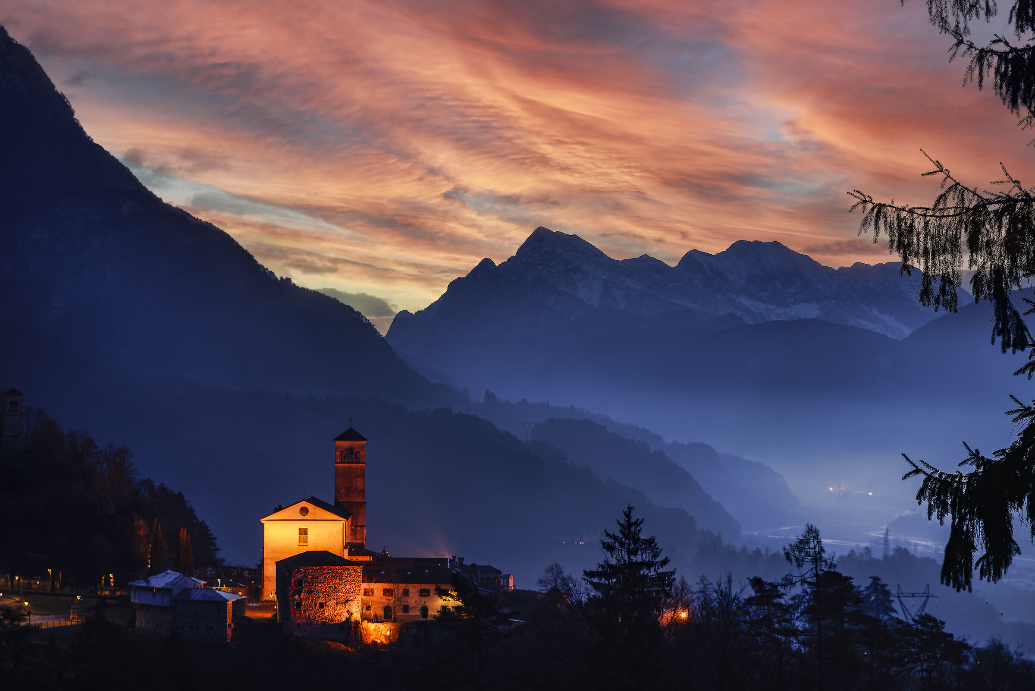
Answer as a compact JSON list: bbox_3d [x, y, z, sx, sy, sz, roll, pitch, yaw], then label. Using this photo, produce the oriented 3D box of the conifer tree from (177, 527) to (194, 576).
[{"bbox_3d":[-70.070,43.770,425.000,3.400,11.000,3.400,0,-3,-6],"label":"conifer tree"}]

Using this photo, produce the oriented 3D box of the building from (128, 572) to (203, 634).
[{"bbox_3d":[-65.880,48.030,378.000,10.500,11.200,9.500,-2,-4,35],"label":"building"}]

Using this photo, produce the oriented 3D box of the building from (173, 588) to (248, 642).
[{"bbox_3d":[-57.170,50.090,375.000,11.500,9.500,9.500,-1,-3,10],"label":"building"}]

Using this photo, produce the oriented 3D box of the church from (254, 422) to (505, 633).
[{"bbox_3d":[-26.120,36.360,405.000,46.000,39.500,40.000,0,-3,-3],"label":"church"}]

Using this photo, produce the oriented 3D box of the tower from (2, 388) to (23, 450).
[{"bbox_3d":[-122.910,18.450,490.000,4.800,16.000,4.800,1,-3,-10],"label":"tower"}]

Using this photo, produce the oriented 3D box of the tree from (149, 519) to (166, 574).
[{"bbox_3d":[-75.960,42.660,425.000,3.500,12.000,3.500,0,-3,-6],"label":"tree"}]

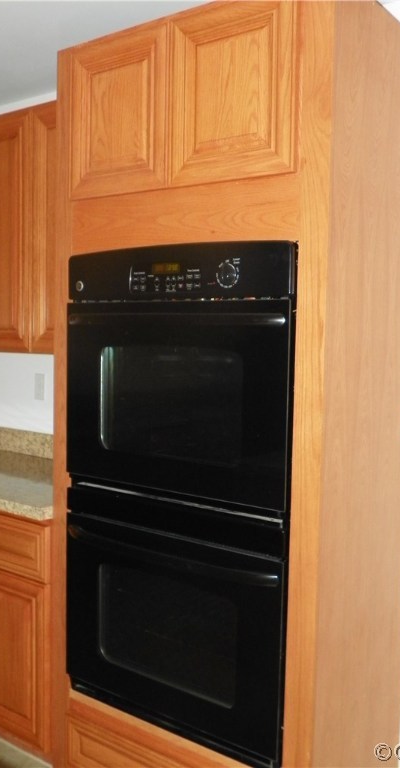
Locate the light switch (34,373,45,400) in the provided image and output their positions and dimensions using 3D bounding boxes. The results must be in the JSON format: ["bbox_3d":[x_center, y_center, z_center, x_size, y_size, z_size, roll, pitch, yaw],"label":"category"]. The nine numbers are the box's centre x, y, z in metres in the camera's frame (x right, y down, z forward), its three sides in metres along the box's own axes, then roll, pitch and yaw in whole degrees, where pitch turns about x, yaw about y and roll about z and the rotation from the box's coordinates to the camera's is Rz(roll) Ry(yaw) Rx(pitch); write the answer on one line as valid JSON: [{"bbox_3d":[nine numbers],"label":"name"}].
[{"bbox_3d":[-0.693,0.014,3.264,0.068,0.115,0.012,4,5,37],"label":"light switch"}]

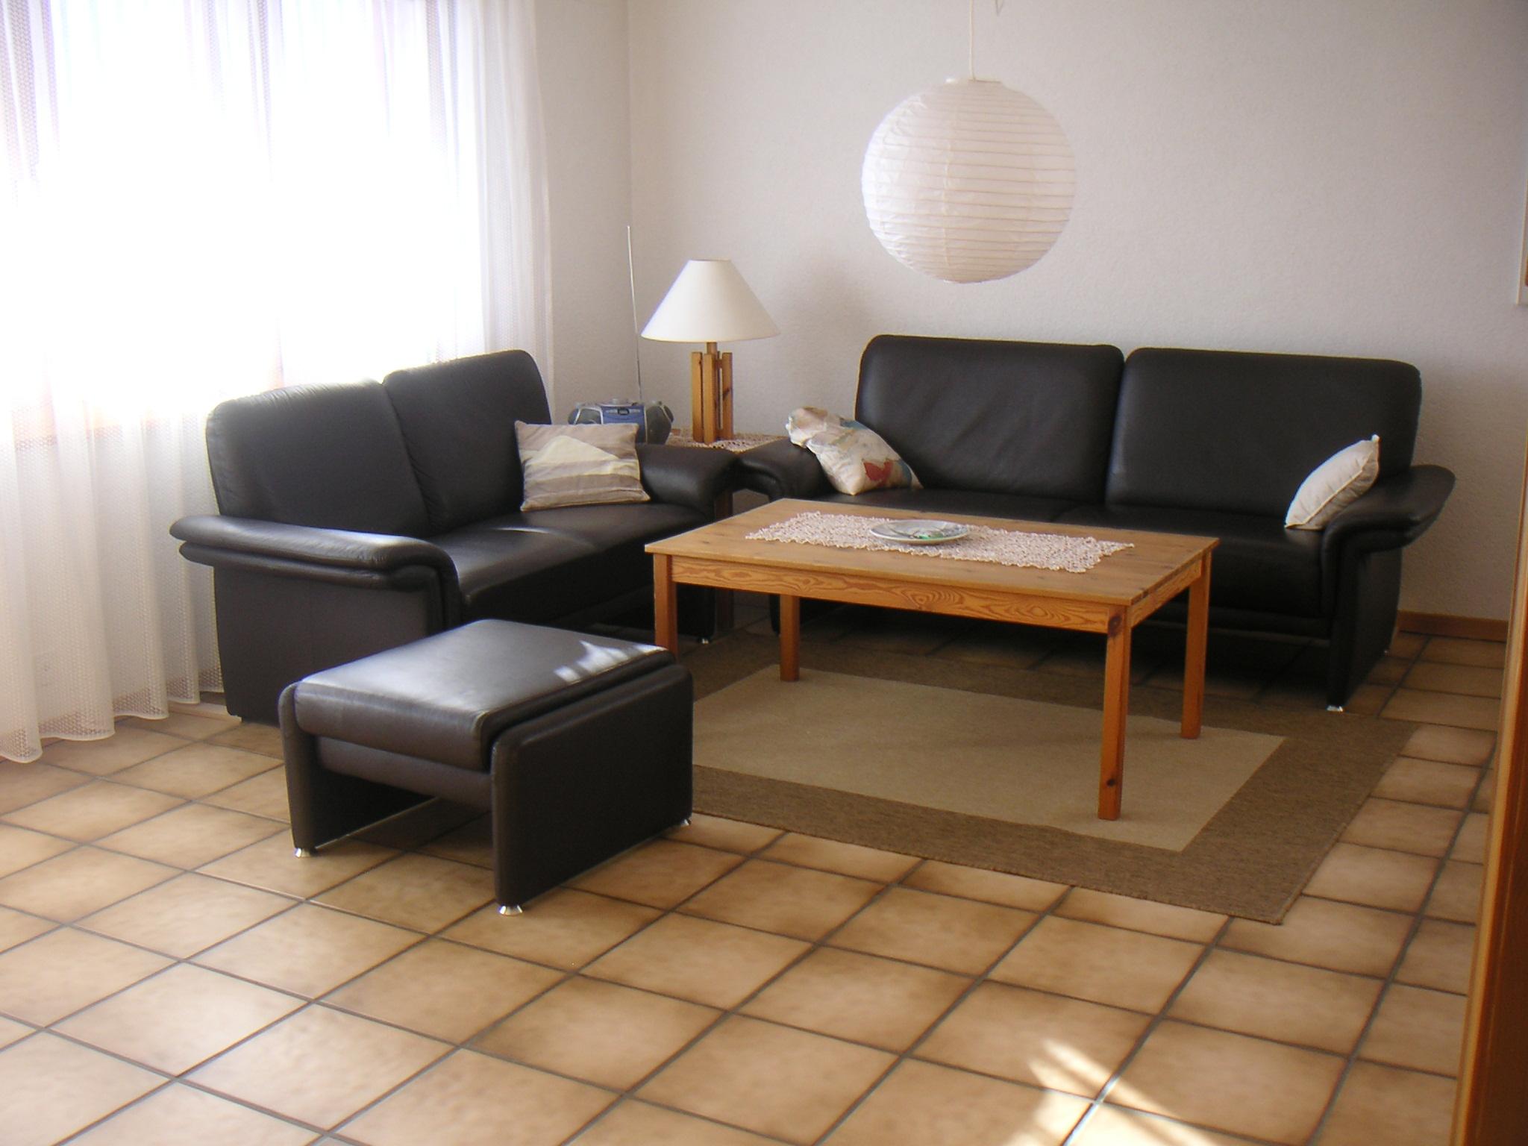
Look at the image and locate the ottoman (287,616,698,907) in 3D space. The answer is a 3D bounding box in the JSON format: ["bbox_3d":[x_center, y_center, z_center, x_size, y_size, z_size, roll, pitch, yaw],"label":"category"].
[{"bbox_3d":[-0.569,0.376,3.454,0.615,0.400,0.605,7,14,31],"label":"ottoman"}]

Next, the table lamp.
[{"bbox_3d":[-0.181,-0.754,5.566,0.477,0.601,0.477,-1,12,-2],"label":"table lamp"}]

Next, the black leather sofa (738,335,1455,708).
[{"bbox_3d":[0.959,-0.214,4.938,2.020,0.880,0.870,6,14,29],"label":"black leather sofa"}]

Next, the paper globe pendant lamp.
[{"bbox_3d":[0.485,-0.929,3.870,0.500,0.480,0.500,1,12,7],"label":"paper globe pendant lamp"}]

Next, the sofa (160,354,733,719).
[{"bbox_3d":[-0.820,-0.121,4.644,0.870,0.870,1.580,6,14,29],"label":"sofa"}]

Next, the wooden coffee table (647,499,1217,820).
[{"bbox_3d":[0.425,0.167,4.097,1.225,0.508,0.695,6,14,29],"label":"wooden coffee table"}]

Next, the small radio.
[{"bbox_3d":[-0.494,-0.538,5.629,0.345,0.160,0.200,-2,12,-5],"label":"small radio"}]

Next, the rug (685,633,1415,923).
[{"bbox_3d":[0.448,0.420,4.106,2.000,0.010,1.400,6,14,29],"label":"rug"}]

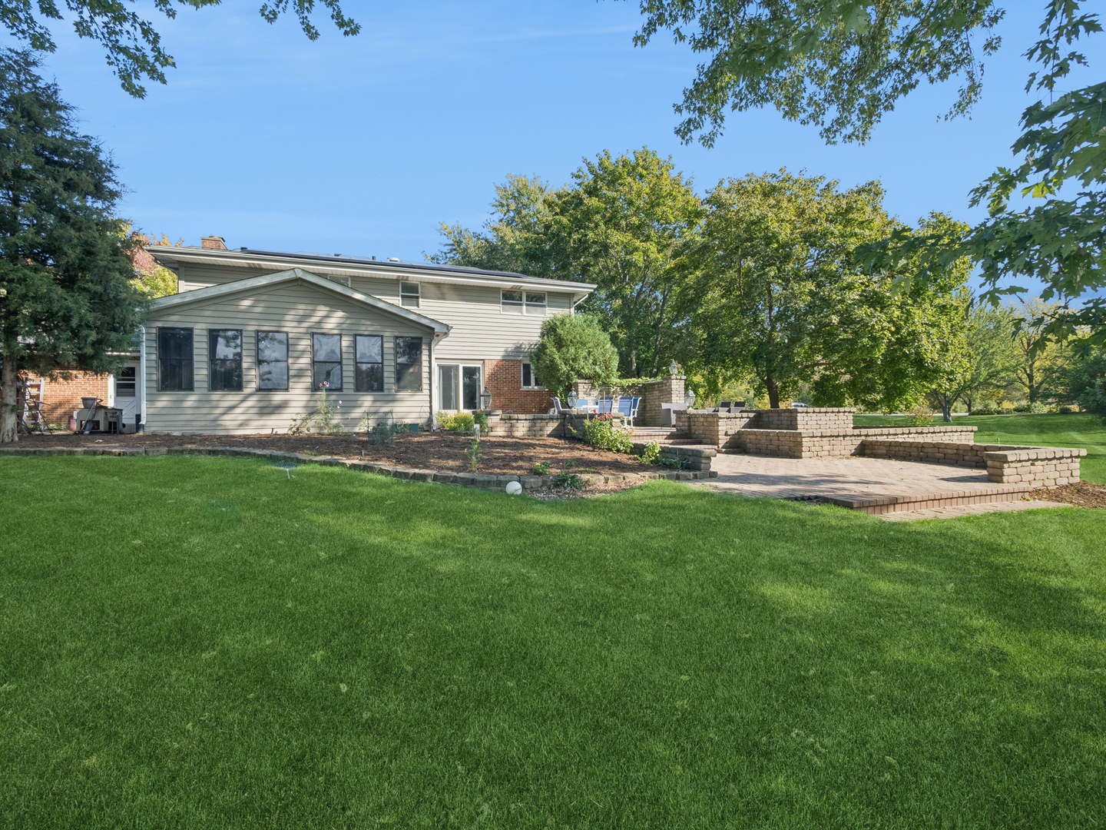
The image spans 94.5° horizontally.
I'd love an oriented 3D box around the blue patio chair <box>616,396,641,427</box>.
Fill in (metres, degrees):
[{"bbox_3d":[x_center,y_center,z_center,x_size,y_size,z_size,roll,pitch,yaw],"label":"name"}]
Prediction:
[{"bbox_3d":[2.471,-0.105,16.800,0.660,1.030,0.750,-1,0,-21],"label":"blue patio chair"}]

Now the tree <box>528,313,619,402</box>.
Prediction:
[{"bbox_3d":[0.692,-1.646,18.200,3.150,3.900,3.000,-1,0,0],"label":"tree"}]

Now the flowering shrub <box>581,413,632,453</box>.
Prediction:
[{"bbox_3d":[1.191,0.385,11.100,1.120,0.820,0.950,-1,0,-21],"label":"flowering shrub"}]

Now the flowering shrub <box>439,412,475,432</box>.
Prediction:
[{"bbox_3d":[-2.477,0.178,13.200,0.950,0.500,0.700,-1,0,-21],"label":"flowering shrub"}]

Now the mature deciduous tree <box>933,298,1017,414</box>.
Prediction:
[{"bbox_3d":[31.808,-4.186,39.000,8.800,9.400,8.400,-1,0,-21],"label":"mature deciduous tree"}]

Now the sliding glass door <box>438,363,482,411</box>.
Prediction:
[{"bbox_3d":[-3.420,-0.876,18.700,1.760,2.000,0.120,-1,0,-21],"label":"sliding glass door"}]

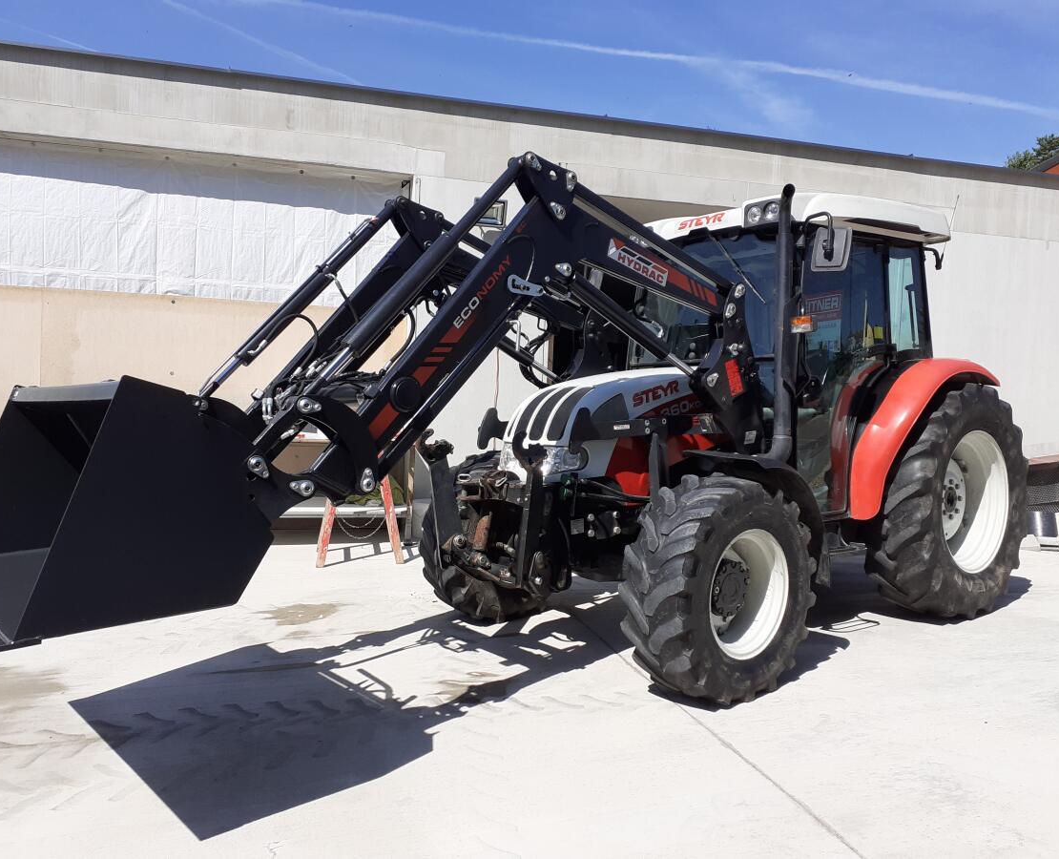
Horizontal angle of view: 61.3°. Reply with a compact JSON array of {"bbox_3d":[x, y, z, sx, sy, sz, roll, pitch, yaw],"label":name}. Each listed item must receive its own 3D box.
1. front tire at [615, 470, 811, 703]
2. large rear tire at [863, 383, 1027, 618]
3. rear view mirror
[{"bbox_3d":[0.867,0.705,4.008,1.000,1.000,0.390,-3,4,-40],"label":"front tire"},{"bbox_3d":[2.493,0.417,5.303,1.365,1.365,0.420,-3,4,-38],"label":"large rear tire"},{"bbox_3d":[1.503,-0.898,4.450,0.178,0.217,0.055,14,12,43],"label":"rear view mirror"}]

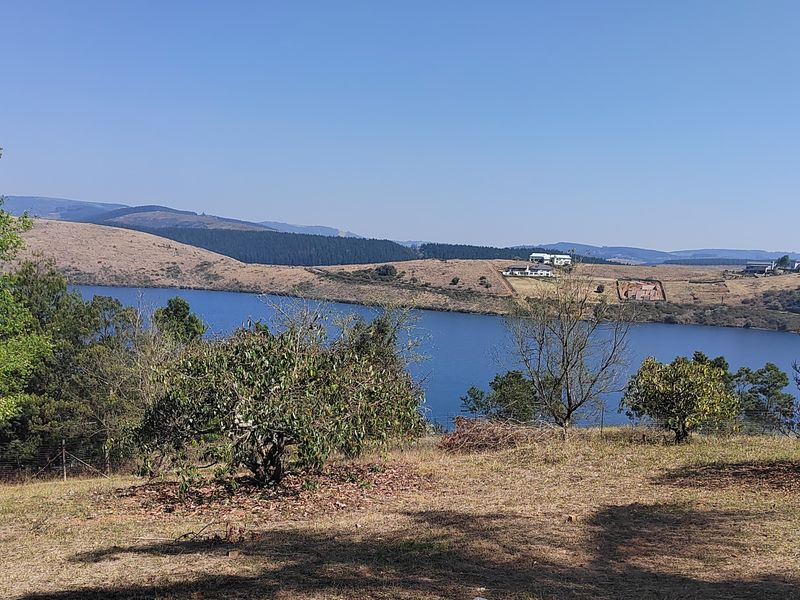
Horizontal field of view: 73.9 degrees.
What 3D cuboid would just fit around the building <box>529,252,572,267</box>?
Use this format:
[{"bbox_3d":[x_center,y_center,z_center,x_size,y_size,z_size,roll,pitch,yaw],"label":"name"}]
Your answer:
[{"bbox_3d":[99.106,-26.670,350.000,28.000,8.500,14.000,1,5,14],"label":"building"}]

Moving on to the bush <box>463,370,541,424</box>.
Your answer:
[{"bbox_3d":[4.392,4.349,23.000,3.500,2.600,3.000,0,4,0],"label":"bush"}]

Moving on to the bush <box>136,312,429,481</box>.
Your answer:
[{"bbox_3d":[-2.631,2.165,11.800,6.100,3.650,5.000,0,4,0],"label":"bush"}]

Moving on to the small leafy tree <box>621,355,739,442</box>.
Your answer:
[{"bbox_3d":[8.708,3.058,16.500,3.500,2.650,3.200,0,4,0],"label":"small leafy tree"}]

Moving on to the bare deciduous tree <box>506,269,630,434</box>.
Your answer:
[{"bbox_3d":[5.673,1.778,18.000,4.200,5.500,3.900,0,4,0],"label":"bare deciduous tree"}]

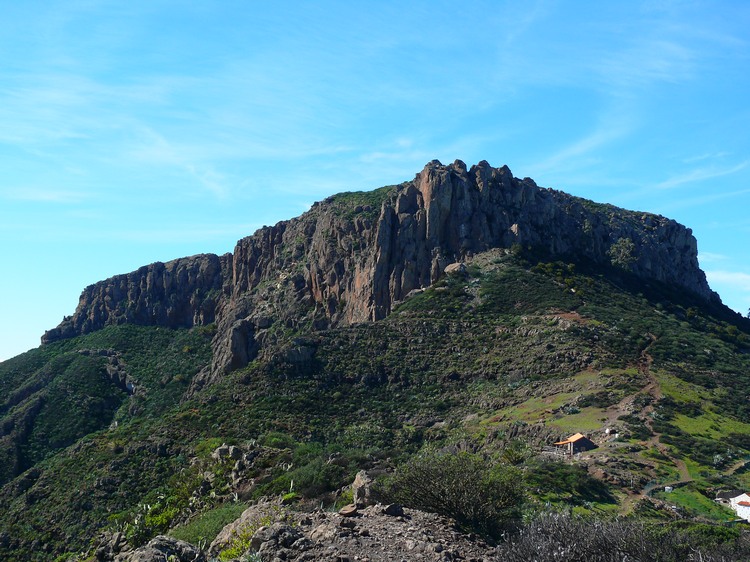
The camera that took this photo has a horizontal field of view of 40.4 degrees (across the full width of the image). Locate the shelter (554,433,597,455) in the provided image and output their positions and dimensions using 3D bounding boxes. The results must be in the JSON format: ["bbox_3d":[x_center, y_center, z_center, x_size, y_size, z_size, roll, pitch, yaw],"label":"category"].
[{"bbox_3d":[40.476,32.885,205.000,8.500,3.700,6.500,0,-4,2],"label":"shelter"}]

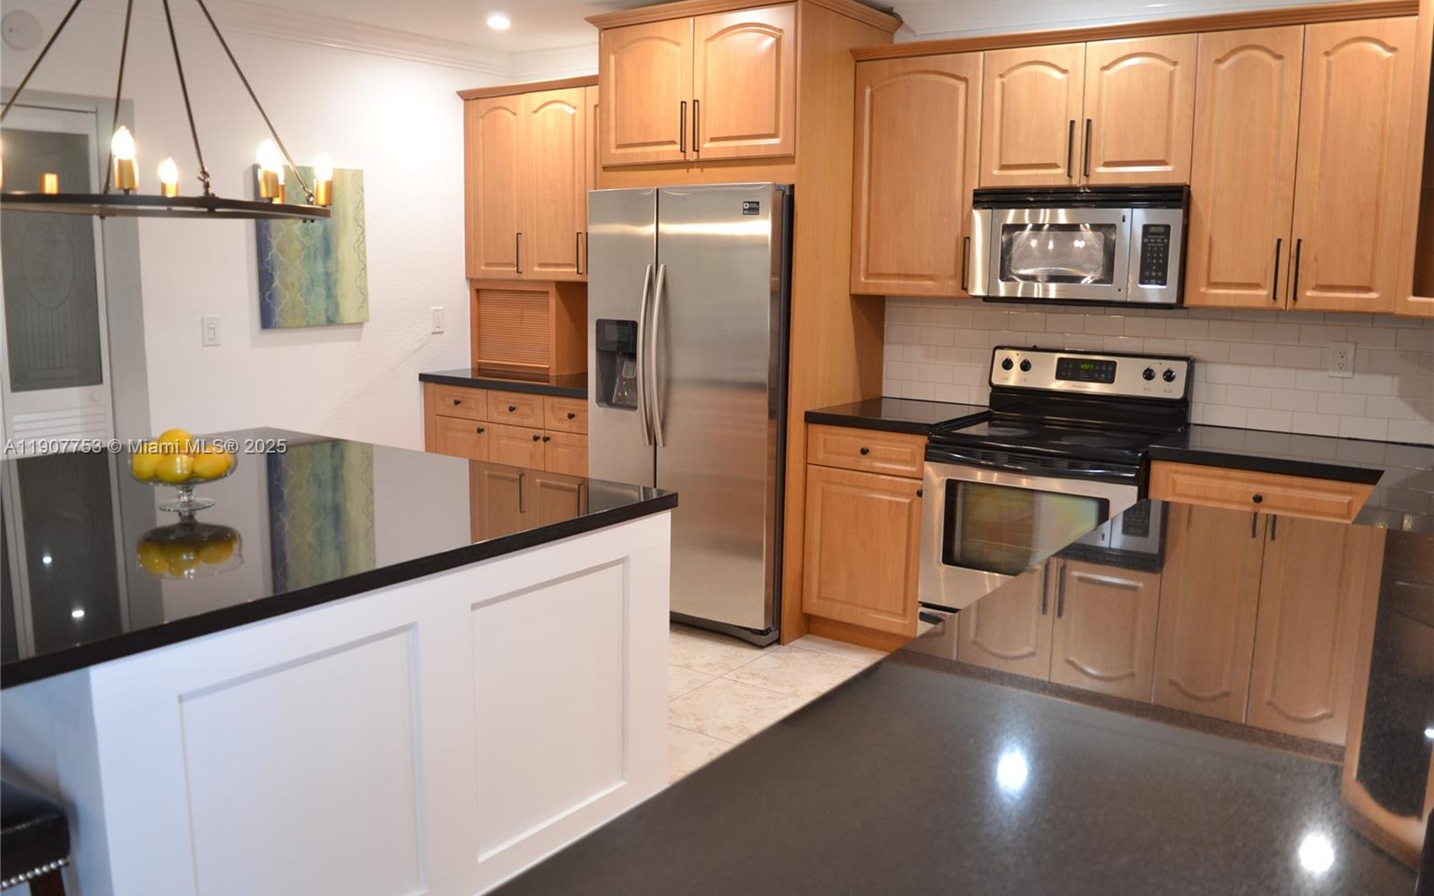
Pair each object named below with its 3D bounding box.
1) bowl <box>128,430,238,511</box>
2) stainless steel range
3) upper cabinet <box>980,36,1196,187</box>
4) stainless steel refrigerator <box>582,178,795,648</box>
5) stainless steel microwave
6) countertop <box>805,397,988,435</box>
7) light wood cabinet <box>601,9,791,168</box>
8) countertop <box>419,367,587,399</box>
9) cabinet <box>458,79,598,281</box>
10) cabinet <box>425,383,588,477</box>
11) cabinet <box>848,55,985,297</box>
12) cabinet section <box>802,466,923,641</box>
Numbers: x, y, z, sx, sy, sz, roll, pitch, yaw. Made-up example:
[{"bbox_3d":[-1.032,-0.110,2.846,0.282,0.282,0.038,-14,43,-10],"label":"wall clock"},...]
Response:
[{"bbox_3d":[-1.248,0.046,2.512,0.254,0.180,0.254,1,10,0],"label":"bowl"},{"bbox_3d":[1.268,0.251,4.071,0.760,1.190,0.735,7,12,33],"label":"stainless steel range"},{"bbox_3d":[1.405,-1.214,3.995,0.759,0.493,0.335,7,12,33],"label":"upper cabinet"},{"bbox_3d":[0.046,-0.189,4.680,0.910,1.790,0.860,7,12,33],"label":"stainless steel refrigerator"},{"bbox_3d":[1.382,-0.758,4.045,0.762,0.410,0.400,7,12,33],"label":"stainless steel microwave"},{"bbox_3d":[0.757,-0.137,4.394,0.526,0.044,0.662,7,12,33],"label":"countertop"},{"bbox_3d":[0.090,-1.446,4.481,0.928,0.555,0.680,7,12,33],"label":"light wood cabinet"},{"bbox_3d":[-0.817,-0.324,5.317,1.185,0.043,0.665,7,12,33],"label":"countertop"},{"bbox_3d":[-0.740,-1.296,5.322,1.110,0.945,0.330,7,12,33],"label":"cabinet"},{"bbox_3d":[-0.804,0.138,5.396,1.150,0.893,0.625,7,12,33],"label":"cabinet"},{"bbox_3d":[0.866,-1.077,4.378,0.524,0.911,0.335,7,12,33],"label":"cabinet"},{"bbox_3d":[0.734,0.356,4.351,0.529,0.608,0.580,7,12,35],"label":"cabinet section"}]

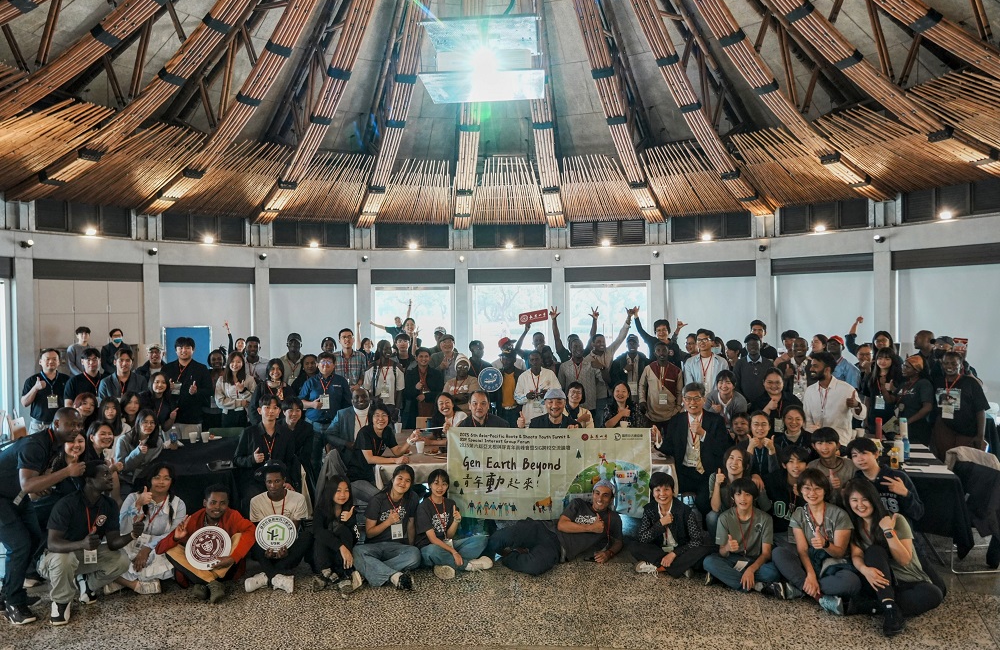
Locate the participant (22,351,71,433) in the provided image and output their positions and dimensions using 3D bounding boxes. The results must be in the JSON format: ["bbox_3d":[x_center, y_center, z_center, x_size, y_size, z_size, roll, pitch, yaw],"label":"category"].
[{"bbox_3d":[-4.602,1.062,6.750,0.520,1.637,0.380,-1,1,-35],"label":"participant"}]

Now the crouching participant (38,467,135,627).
[{"bbox_3d":[-2.869,1.459,4.660,0.640,1.000,0.750,-1,1,-25],"label":"crouching participant"}]

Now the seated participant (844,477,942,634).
[{"bbox_3d":[2.675,1.520,4.580,0.650,0.900,0.720,0,1,23],"label":"seated participant"}]

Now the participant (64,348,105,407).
[{"bbox_3d":[-4.237,1.060,6.800,0.480,1.634,0.340,-1,1,-31],"label":"participant"}]

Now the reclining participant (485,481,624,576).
[{"bbox_3d":[0.442,1.649,5.500,1.140,0.680,0.600,-1,1,3],"label":"reclining participant"}]

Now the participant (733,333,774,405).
[{"bbox_3d":[2.858,0.977,7.500,0.540,1.720,0.340,0,1,11],"label":"participant"}]

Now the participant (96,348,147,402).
[{"bbox_3d":[-3.755,1.075,6.600,0.540,1.710,0.340,-1,1,-24],"label":"participant"}]

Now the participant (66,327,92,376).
[{"bbox_3d":[-5.398,0.994,8.600,0.500,1.830,0.330,-1,1,-30],"label":"participant"}]

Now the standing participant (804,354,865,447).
[{"bbox_3d":[2.949,1.101,5.900,0.580,1.700,0.420,0,1,30],"label":"standing participant"}]

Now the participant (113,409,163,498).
[{"bbox_3d":[-3.342,1.400,6.150,0.500,1.260,0.750,-1,1,-30],"label":"participant"}]

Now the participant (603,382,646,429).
[{"bbox_3d":[1.273,1.249,6.800,0.550,1.240,0.750,-1,1,5],"label":"participant"}]

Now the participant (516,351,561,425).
[{"bbox_3d":[0.434,1.127,7.700,0.530,1.670,0.380,-1,1,0],"label":"participant"}]

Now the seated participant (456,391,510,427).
[{"bbox_3d":[-0.163,1.255,5.850,0.600,1.300,0.800,-1,1,-1],"label":"seated participant"}]

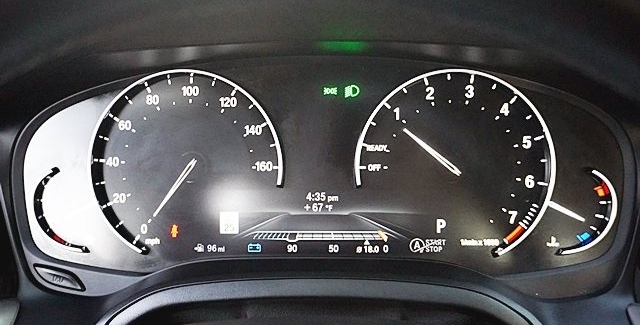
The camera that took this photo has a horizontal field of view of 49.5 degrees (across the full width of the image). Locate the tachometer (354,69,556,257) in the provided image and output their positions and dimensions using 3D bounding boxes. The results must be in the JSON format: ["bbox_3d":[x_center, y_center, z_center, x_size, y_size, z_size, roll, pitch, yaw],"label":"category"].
[{"bbox_3d":[0.073,0.001,0.374,0.107,0.101,0.018,0,5,3],"label":"tachometer"}]

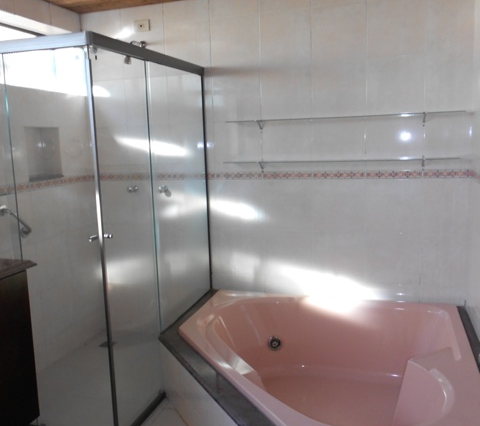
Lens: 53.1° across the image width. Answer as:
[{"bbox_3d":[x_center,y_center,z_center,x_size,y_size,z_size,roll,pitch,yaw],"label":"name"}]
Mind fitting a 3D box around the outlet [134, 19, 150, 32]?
[{"bbox_3d":[-0.674,-1.284,3.293,0.113,0.077,0.012,1,9,18],"label":"outlet"}]

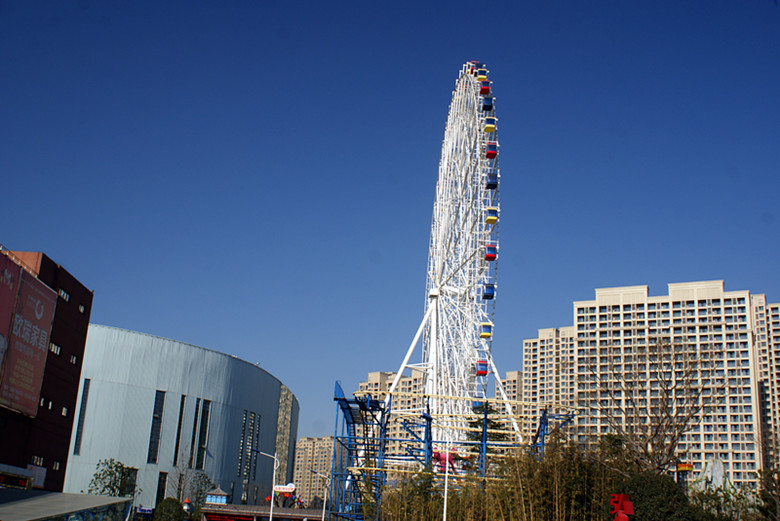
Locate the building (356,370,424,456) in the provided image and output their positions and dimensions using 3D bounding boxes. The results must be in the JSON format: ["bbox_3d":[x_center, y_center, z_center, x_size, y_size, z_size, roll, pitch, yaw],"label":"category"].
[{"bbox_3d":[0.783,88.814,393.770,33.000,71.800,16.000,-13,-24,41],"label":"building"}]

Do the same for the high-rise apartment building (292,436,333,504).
[{"bbox_3d":[-52.434,161.674,618.399,32.000,62.500,15.000,-11,-22,38],"label":"high-rise apartment building"}]

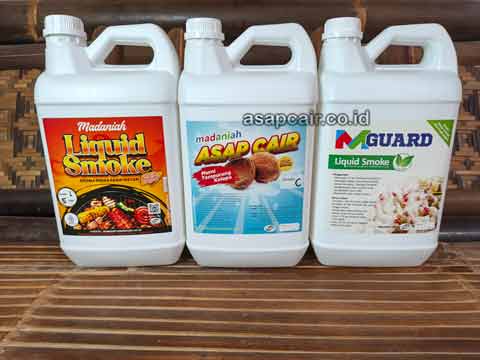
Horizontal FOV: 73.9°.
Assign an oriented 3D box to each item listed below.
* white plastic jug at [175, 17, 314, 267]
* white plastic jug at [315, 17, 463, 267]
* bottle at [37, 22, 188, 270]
[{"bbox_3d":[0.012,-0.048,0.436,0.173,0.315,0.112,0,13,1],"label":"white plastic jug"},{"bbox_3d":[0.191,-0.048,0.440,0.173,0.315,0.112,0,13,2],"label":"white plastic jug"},{"bbox_3d":[-0.163,-0.049,0.436,0.162,0.314,0.127,-1,16,-2],"label":"bottle"}]

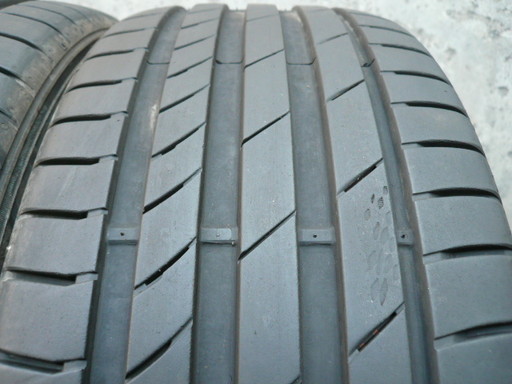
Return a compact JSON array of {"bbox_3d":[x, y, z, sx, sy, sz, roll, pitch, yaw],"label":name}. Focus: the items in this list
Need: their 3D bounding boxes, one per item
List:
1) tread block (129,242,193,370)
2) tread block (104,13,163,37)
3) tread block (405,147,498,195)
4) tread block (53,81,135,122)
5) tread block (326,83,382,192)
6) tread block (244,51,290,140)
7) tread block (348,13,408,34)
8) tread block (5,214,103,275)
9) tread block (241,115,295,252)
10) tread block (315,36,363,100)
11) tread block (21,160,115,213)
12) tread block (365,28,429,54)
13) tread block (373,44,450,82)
[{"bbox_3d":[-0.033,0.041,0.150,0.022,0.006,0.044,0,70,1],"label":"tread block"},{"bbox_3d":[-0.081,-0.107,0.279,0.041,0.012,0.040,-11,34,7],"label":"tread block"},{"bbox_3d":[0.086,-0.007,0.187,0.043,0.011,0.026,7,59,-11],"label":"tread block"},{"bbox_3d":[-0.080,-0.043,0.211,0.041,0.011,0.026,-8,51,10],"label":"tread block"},{"bbox_3d":[0.043,-0.026,0.186,0.022,0.006,0.067,2,56,-2],"label":"tread block"},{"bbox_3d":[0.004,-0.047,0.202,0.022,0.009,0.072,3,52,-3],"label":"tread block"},{"bbox_3d":[0.080,-0.105,0.266,0.035,0.009,0.030,5,36,-4],"label":"tread block"},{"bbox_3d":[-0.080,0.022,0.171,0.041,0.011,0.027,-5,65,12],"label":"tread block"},{"bbox_3d":[0.005,-0.005,0.172,0.021,0.009,0.067,0,61,-1],"label":"tread block"},{"bbox_3d":[0.043,-0.065,0.218,0.021,0.009,0.066,0,47,-1],"label":"tread block"},{"bbox_3d":[-0.076,-0.001,0.171,0.036,0.009,0.023,-2,61,4],"label":"tread block"},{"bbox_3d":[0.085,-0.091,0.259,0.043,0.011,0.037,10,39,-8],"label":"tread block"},{"bbox_3d":[0.083,-0.067,0.225,0.041,0.007,0.028,10,45,-10],"label":"tread block"}]

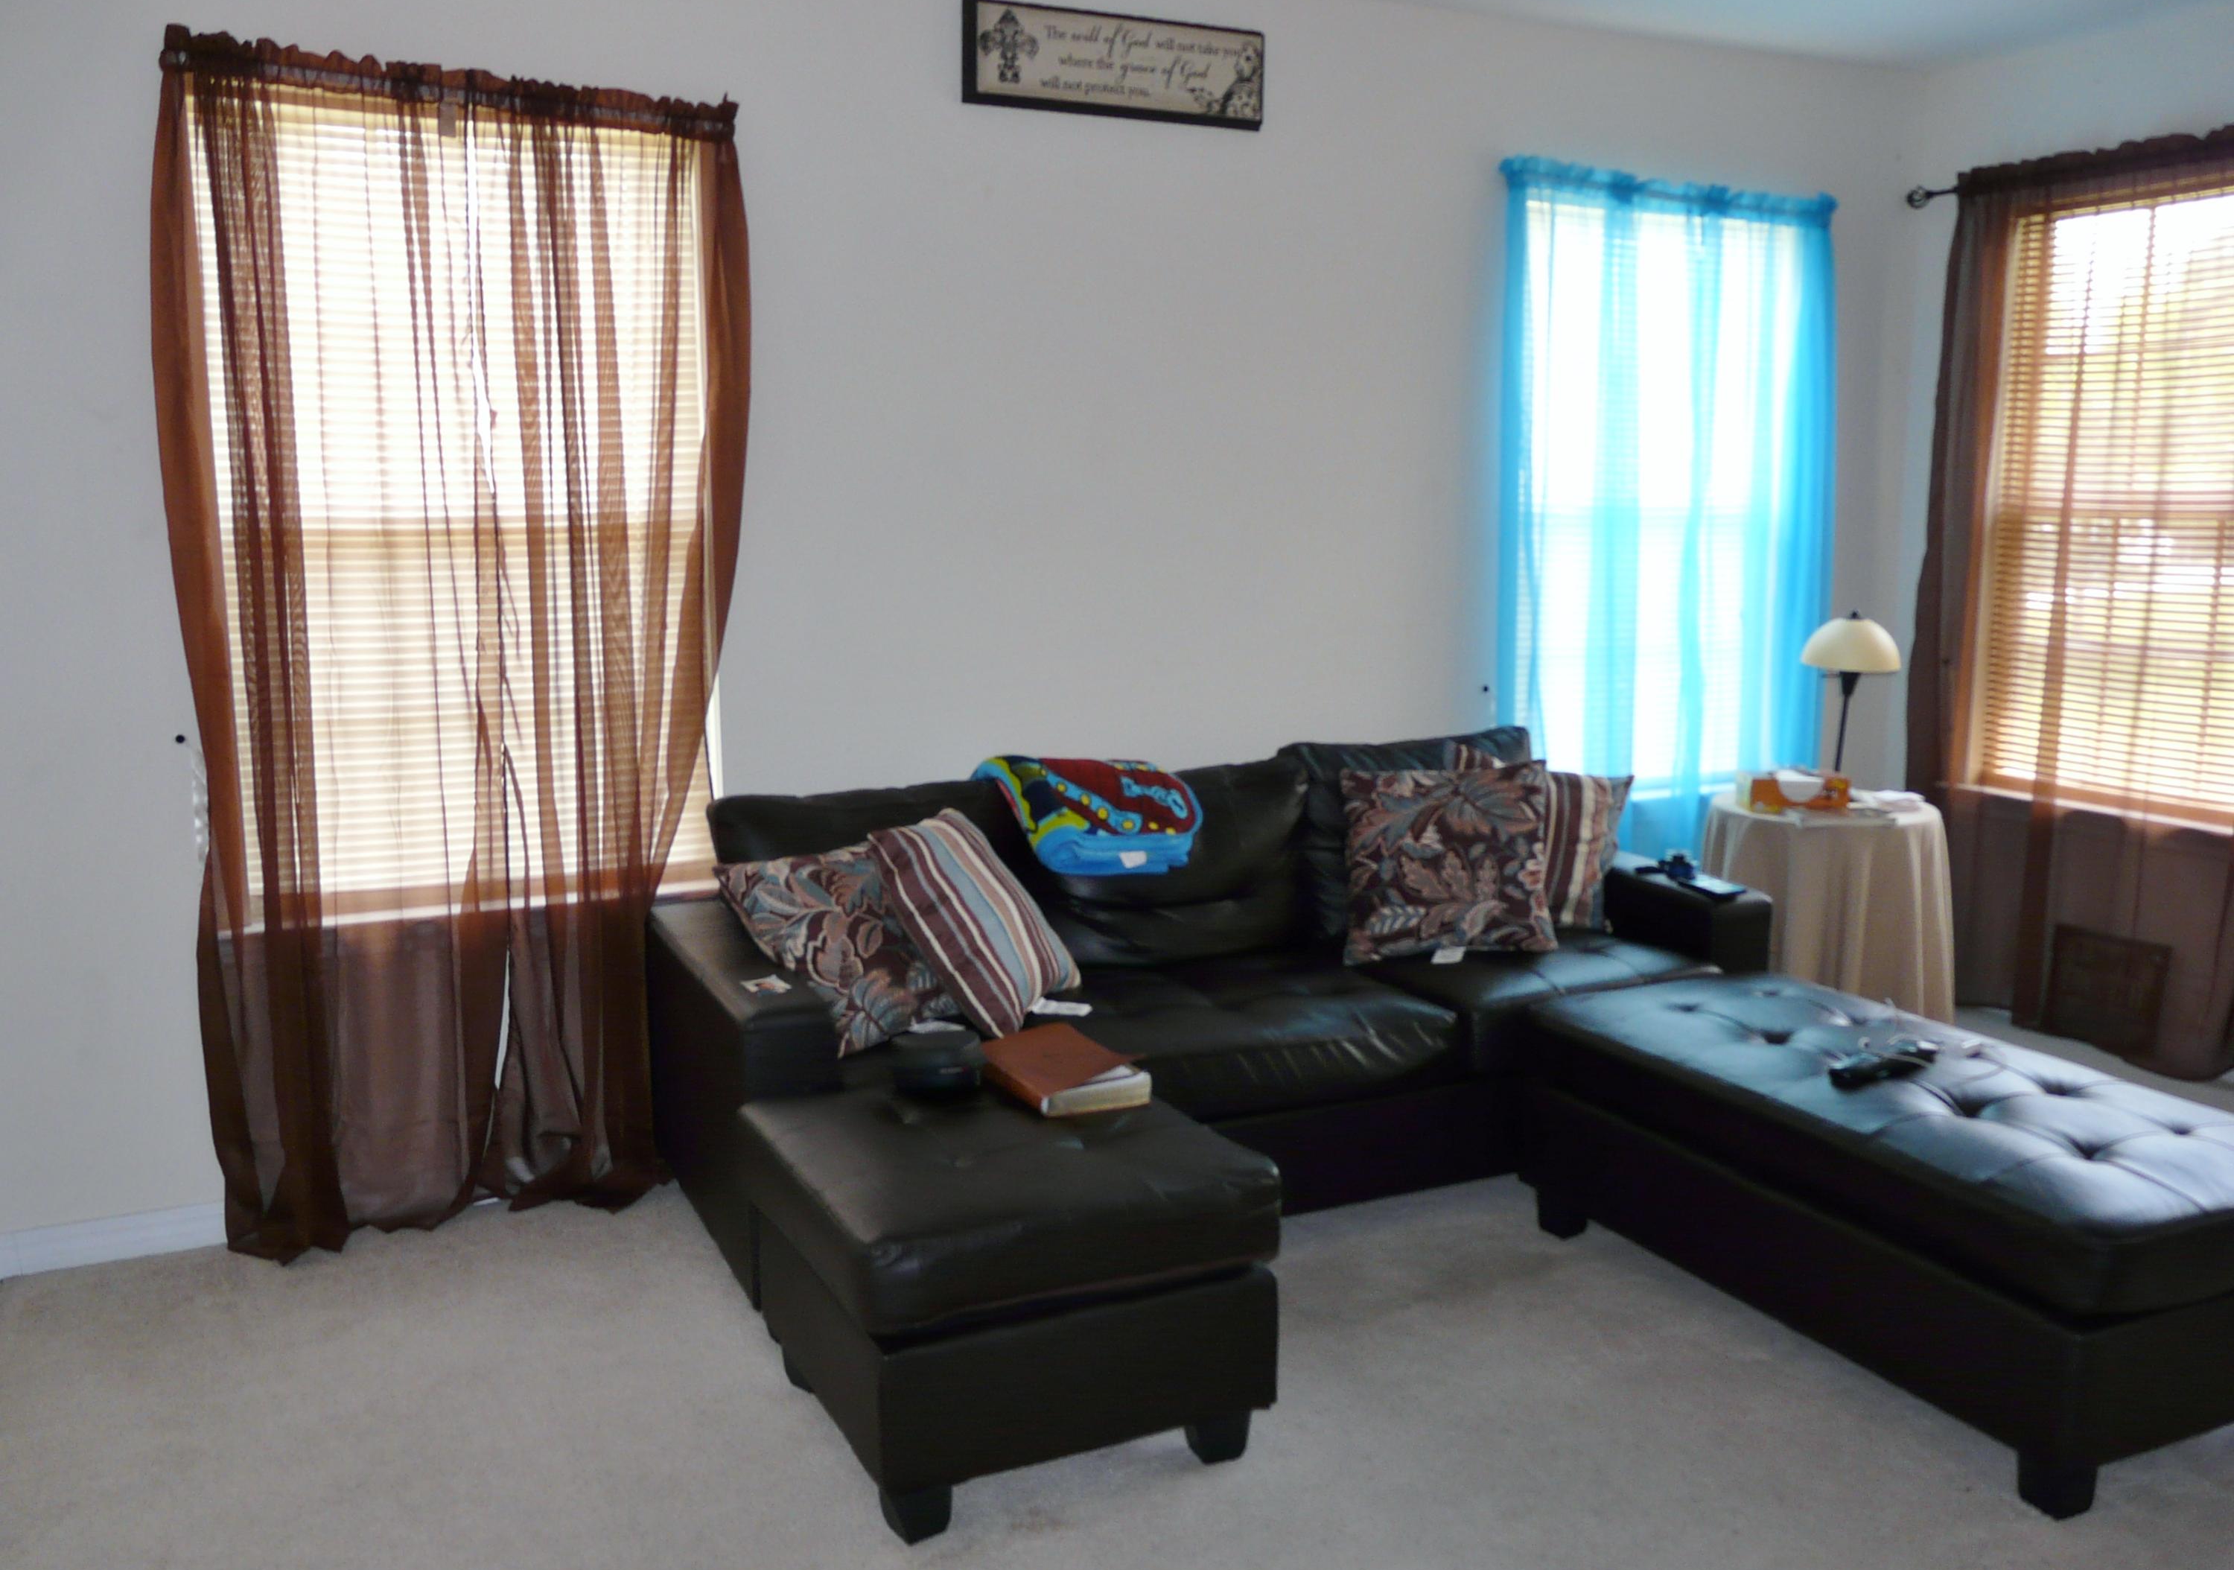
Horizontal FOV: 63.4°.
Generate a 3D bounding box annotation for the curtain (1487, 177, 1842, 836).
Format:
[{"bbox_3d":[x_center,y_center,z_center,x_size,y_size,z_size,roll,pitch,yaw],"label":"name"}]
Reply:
[{"bbox_3d":[1.356,-0.412,4.503,1.040,2.113,0.101,-4,10,-25],"label":"curtain"}]

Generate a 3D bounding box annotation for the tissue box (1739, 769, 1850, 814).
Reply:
[{"bbox_3d":[1.559,0.013,4.171,0.230,0.078,0.115,-1,9,-4],"label":"tissue box"}]

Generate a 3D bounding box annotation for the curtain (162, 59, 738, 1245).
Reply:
[{"bbox_3d":[-1.155,-0.222,3.318,1.017,2.117,0.128,-4,10,-25],"label":"curtain"}]

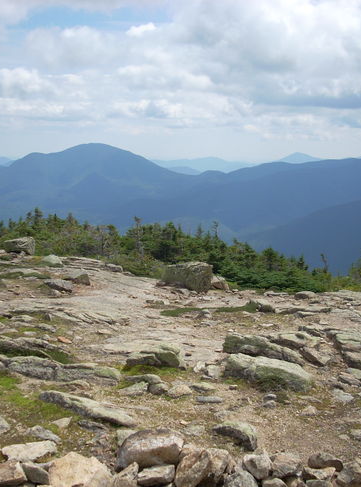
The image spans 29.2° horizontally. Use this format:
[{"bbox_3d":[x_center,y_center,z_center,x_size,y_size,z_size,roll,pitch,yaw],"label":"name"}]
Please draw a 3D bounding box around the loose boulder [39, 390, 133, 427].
[{"bbox_3d":[-0.708,1.234,5.211,0.834,0.157,0.275,4,9,28],"label":"loose boulder"}]

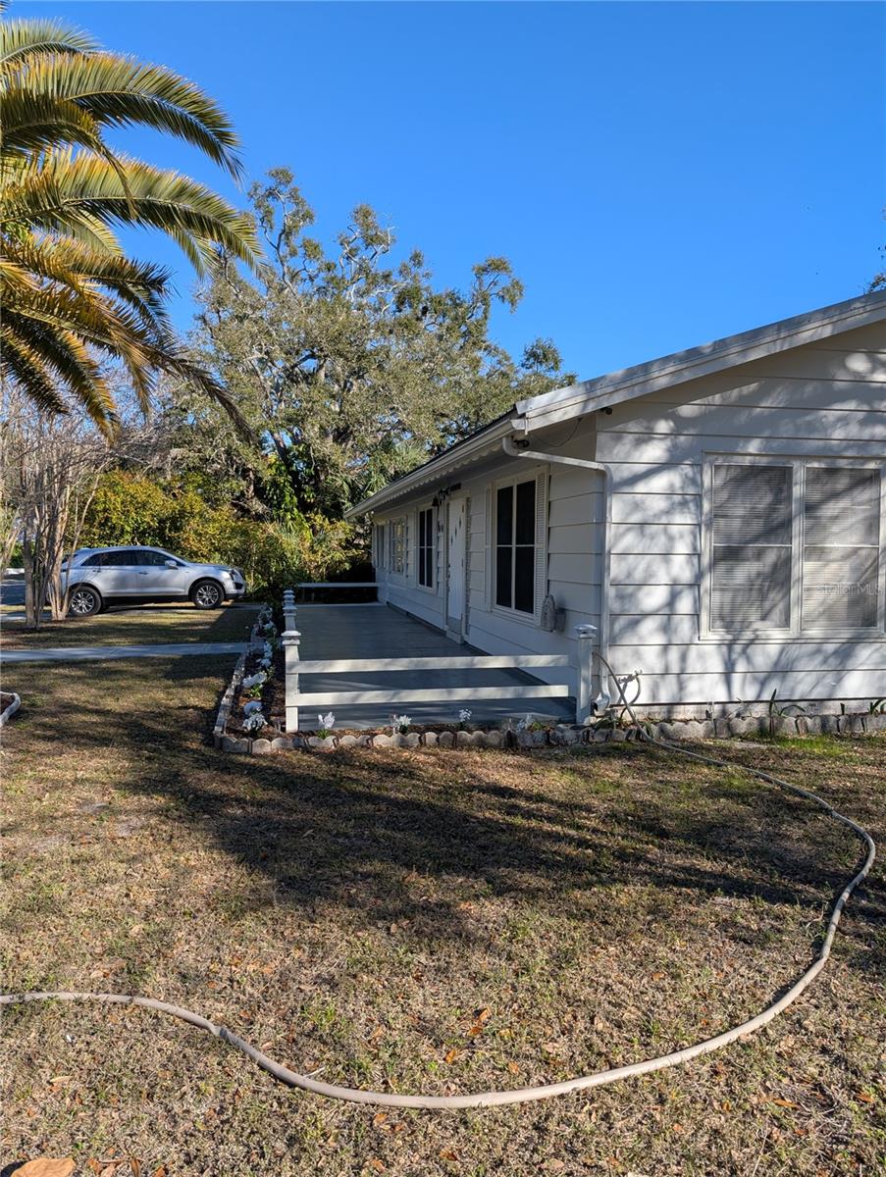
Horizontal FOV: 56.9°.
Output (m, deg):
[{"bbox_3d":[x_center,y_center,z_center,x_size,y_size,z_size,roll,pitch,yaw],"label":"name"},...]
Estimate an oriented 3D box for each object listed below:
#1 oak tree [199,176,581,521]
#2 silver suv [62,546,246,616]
[{"bbox_3d":[-2.273,-7.669,30.654,15.300,15.800,14.500,0,3,-11],"label":"oak tree"},{"bbox_3d":[-7.420,-0.250,20.600,4.810,1.680,1.920,-3,3,-12],"label":"silver suv"}]

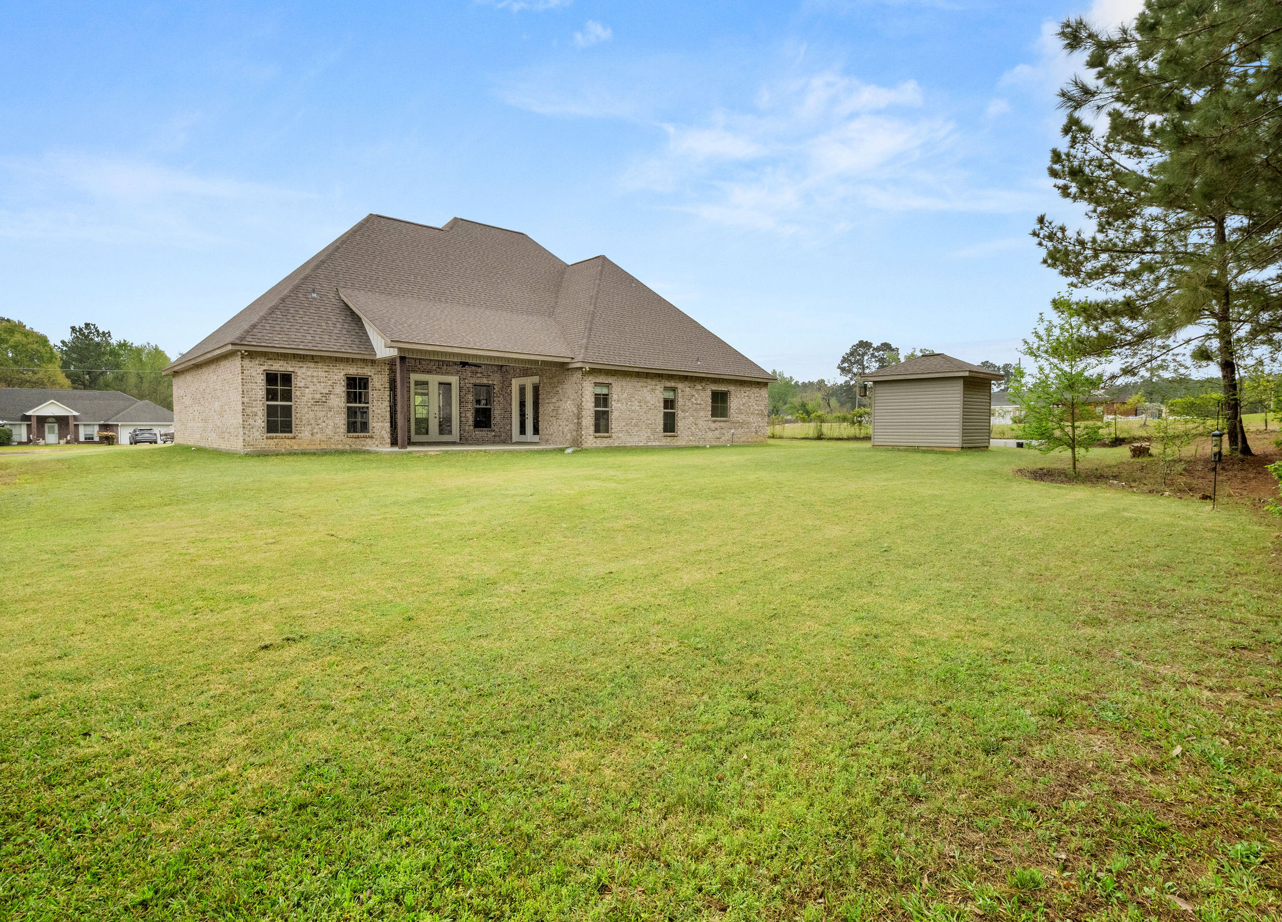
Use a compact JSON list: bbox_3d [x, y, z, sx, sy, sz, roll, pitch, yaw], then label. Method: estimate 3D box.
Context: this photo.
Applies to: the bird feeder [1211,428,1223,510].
[{"bbox_3d":[7.254,0.101,8.400,0.140,1.022,0.140,0,3,0],"label":"bird feeder"}]

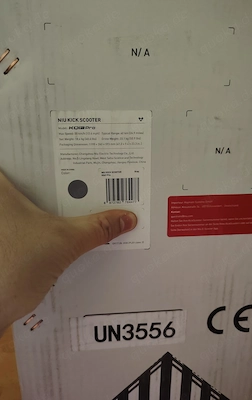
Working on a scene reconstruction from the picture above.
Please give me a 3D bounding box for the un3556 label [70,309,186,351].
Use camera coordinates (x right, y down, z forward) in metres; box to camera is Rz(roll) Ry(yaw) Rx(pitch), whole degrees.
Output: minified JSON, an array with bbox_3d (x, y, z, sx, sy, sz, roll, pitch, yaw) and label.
[{"bbox_3d":[0.003,0.122,0.258,0.108,0.038,0.002,-1,15,-4],"label":"un3556 label"}]

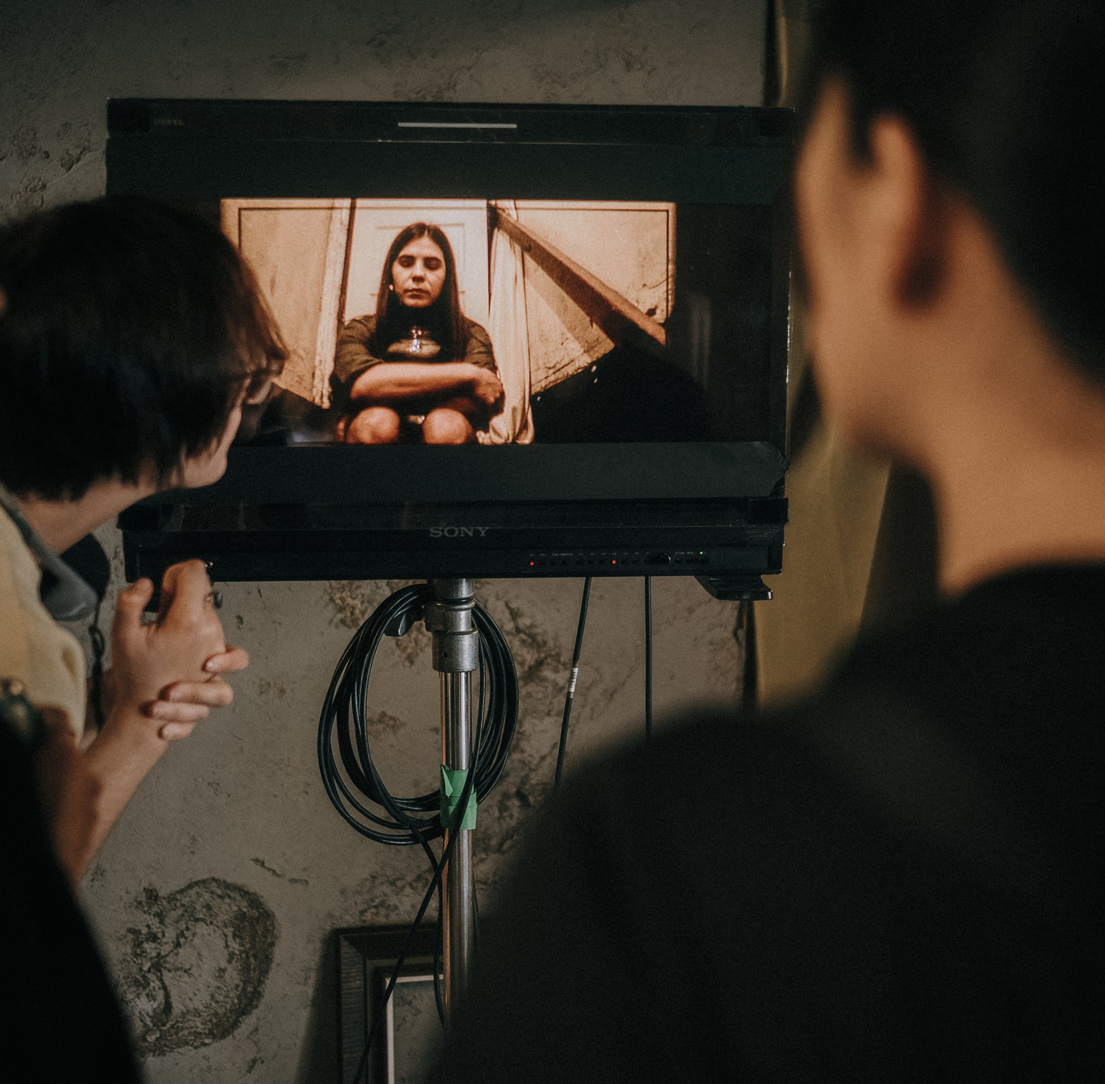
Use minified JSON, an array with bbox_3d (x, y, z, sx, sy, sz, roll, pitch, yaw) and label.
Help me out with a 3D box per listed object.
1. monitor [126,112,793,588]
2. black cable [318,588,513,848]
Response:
[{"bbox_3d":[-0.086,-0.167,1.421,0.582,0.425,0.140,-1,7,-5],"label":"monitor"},{"bbox_3d":[-0.131,0.168,1.530,0.190,0.255,0.070,-1,7,-5],"label":"black cable"}]

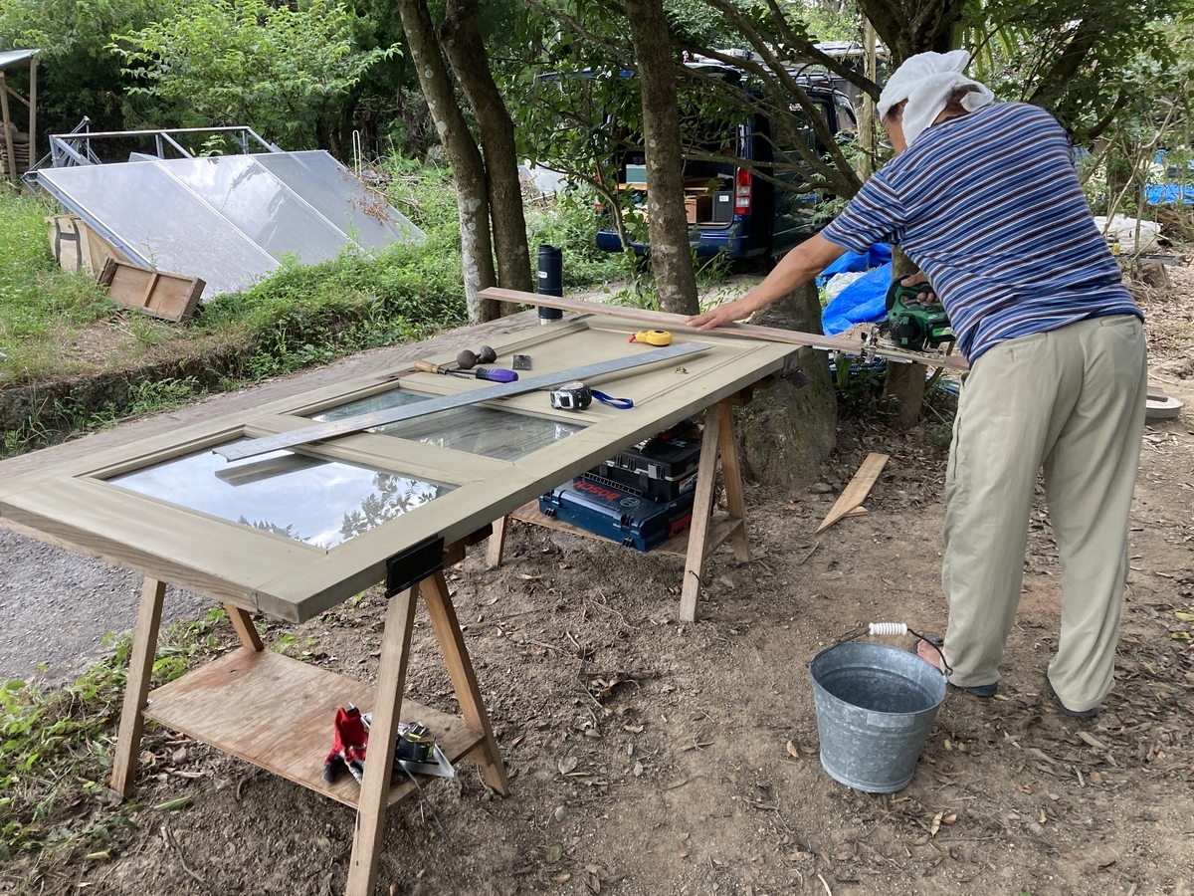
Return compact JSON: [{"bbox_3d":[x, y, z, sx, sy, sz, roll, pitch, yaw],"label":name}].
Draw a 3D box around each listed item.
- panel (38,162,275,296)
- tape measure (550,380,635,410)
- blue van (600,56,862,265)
[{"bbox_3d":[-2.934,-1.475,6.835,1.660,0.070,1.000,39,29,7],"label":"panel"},{"bbox_3d":[-0.015,-0.120,2.392,0.165,0.042,0.100,11,21,29],"label":"tape measure"},{"bbox_3d":[1.877,-3.263,11.152,1.690,1.980,4.500,11,20,28],"label":"blue van"}]

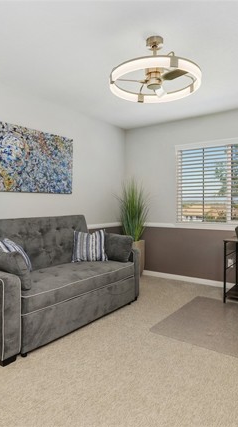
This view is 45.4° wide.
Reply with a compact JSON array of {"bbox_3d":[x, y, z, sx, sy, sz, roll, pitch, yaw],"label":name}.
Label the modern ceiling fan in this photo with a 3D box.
[{"bbox_3d":[0.290,-1.187,2.272,0.716,0.372,0.716,0,2,0],"label":"modern ceiling fan"}]

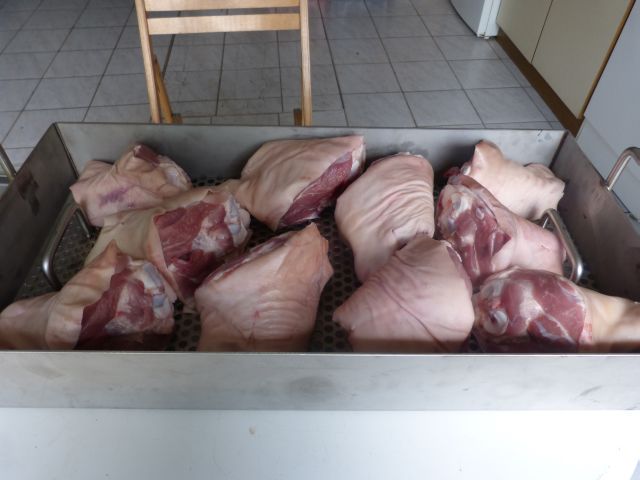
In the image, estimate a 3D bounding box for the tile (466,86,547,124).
[{"bbox_3d":[0.912,-0.669,2.298,0.310,0.010,0.310,-4,48,-4],"label":"tile"}]

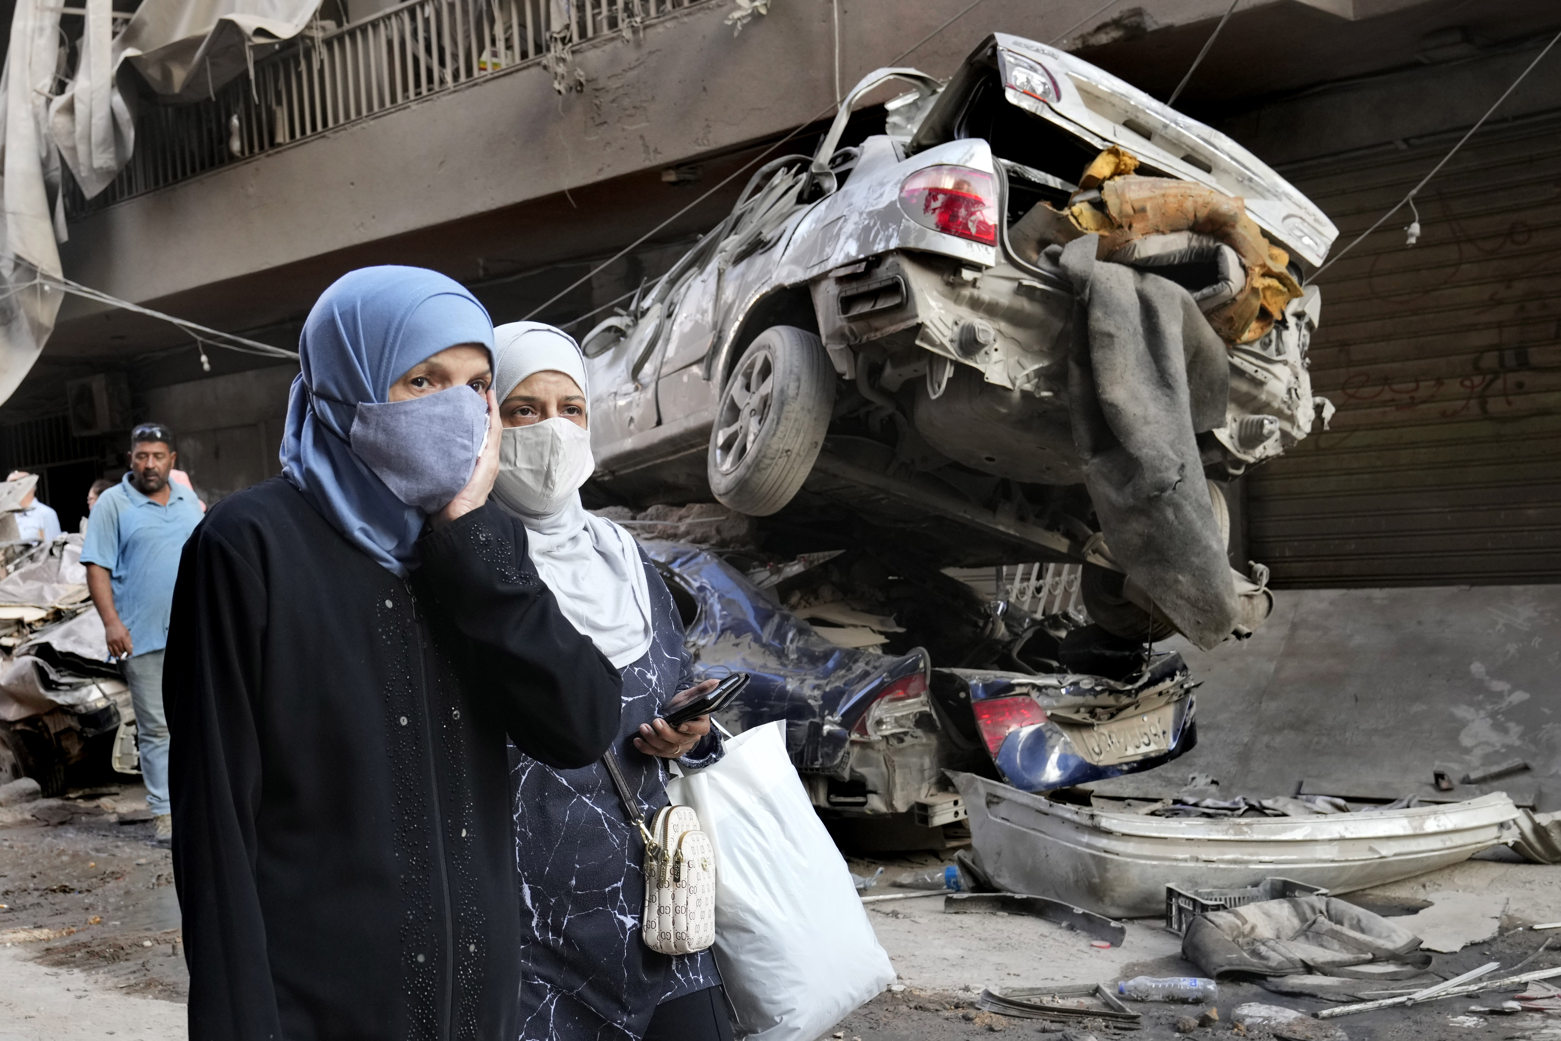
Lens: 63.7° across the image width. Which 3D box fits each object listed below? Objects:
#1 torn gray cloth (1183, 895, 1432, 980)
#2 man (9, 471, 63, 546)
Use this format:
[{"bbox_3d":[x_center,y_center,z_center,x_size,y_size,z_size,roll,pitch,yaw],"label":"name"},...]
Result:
[{"bbox_3d":[1.394,1.105,3.330,0.580,0.150,0.380,-4,1,6],"label":"torn gray cloth"},{"bbox_3d":[-4.773,0.552,8.014,0.520,1.730,0.340,-4,1,9],"label":"man"}]

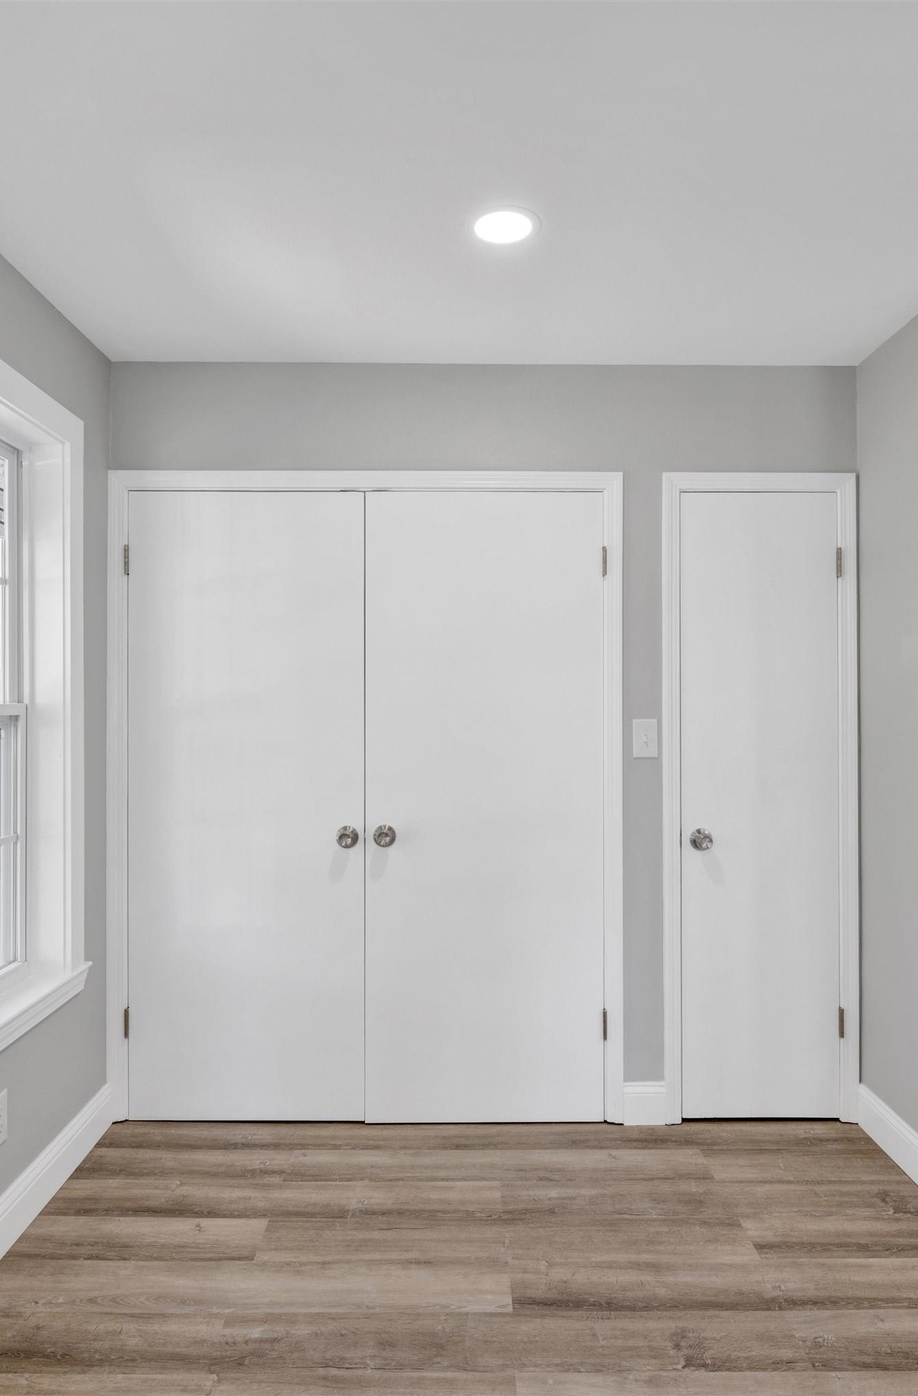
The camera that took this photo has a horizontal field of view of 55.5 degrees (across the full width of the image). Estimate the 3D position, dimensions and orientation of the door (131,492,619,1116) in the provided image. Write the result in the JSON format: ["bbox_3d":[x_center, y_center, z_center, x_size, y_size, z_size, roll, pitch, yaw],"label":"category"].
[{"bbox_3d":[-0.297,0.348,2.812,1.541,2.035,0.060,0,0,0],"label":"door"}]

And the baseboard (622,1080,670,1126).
[{"bbox_3d":[0.599,1.304,2.803,0.142,0.142,0.022,0,0,0],"label":"baseboard"}]

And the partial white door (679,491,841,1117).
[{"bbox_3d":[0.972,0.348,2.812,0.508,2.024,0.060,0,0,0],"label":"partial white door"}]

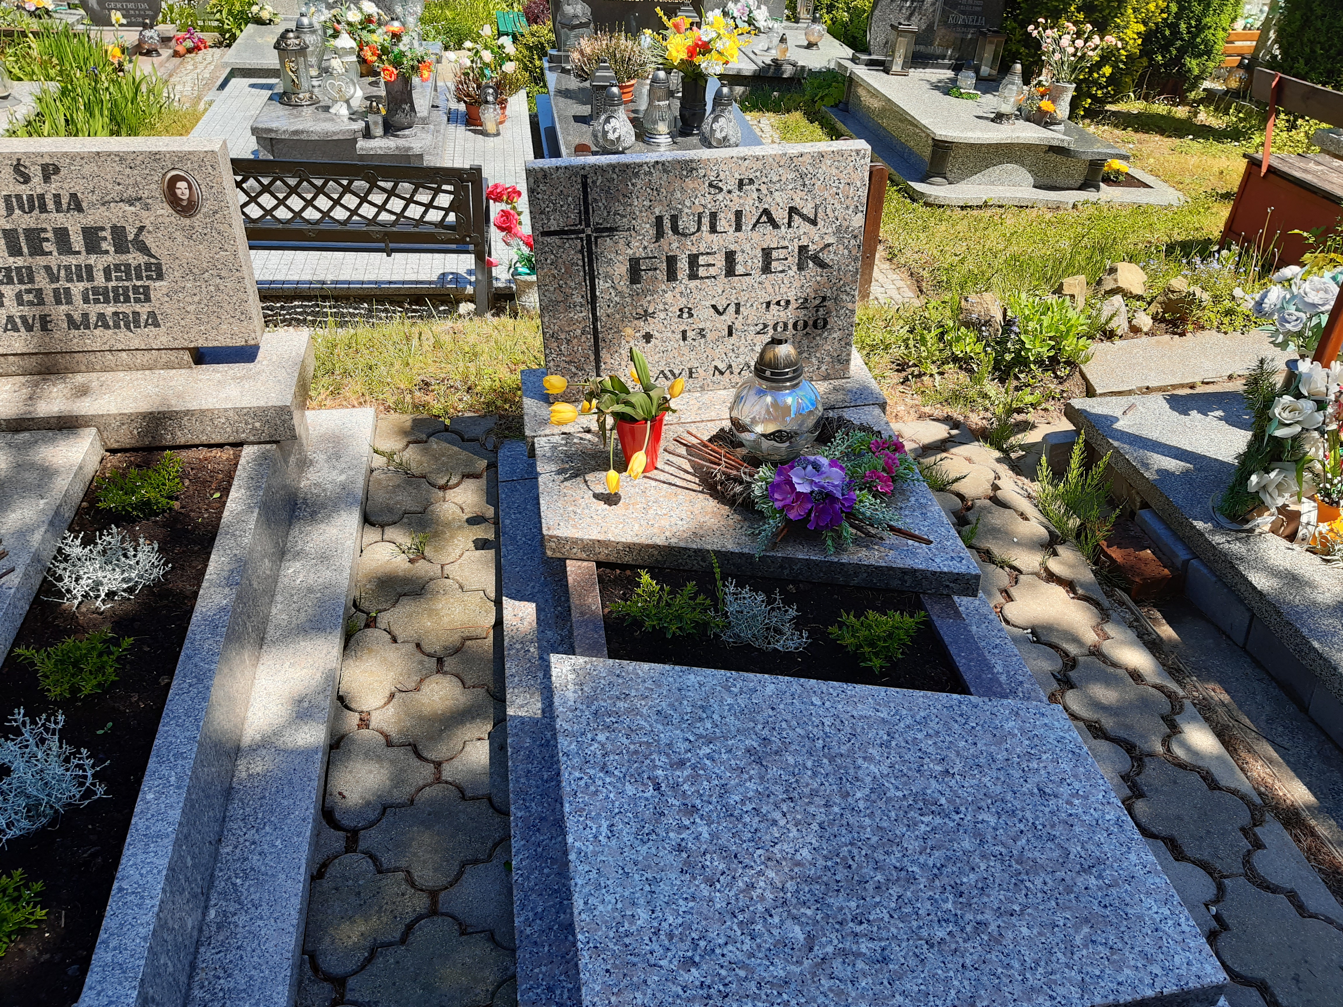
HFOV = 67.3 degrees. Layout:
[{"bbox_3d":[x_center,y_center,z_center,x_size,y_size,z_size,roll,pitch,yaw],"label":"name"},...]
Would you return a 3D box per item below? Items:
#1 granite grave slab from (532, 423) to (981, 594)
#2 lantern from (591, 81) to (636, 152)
[{"bbox_3d":[0.143,0.016,2.189,0.838,0.059,0.638,-6,37,-7],"label":"granite grave slab"},{"bbox_3d":[-0.249,-1.654,4.306,0.185,0.268,0.185,-5,36,-7],"label":"lantern"}]

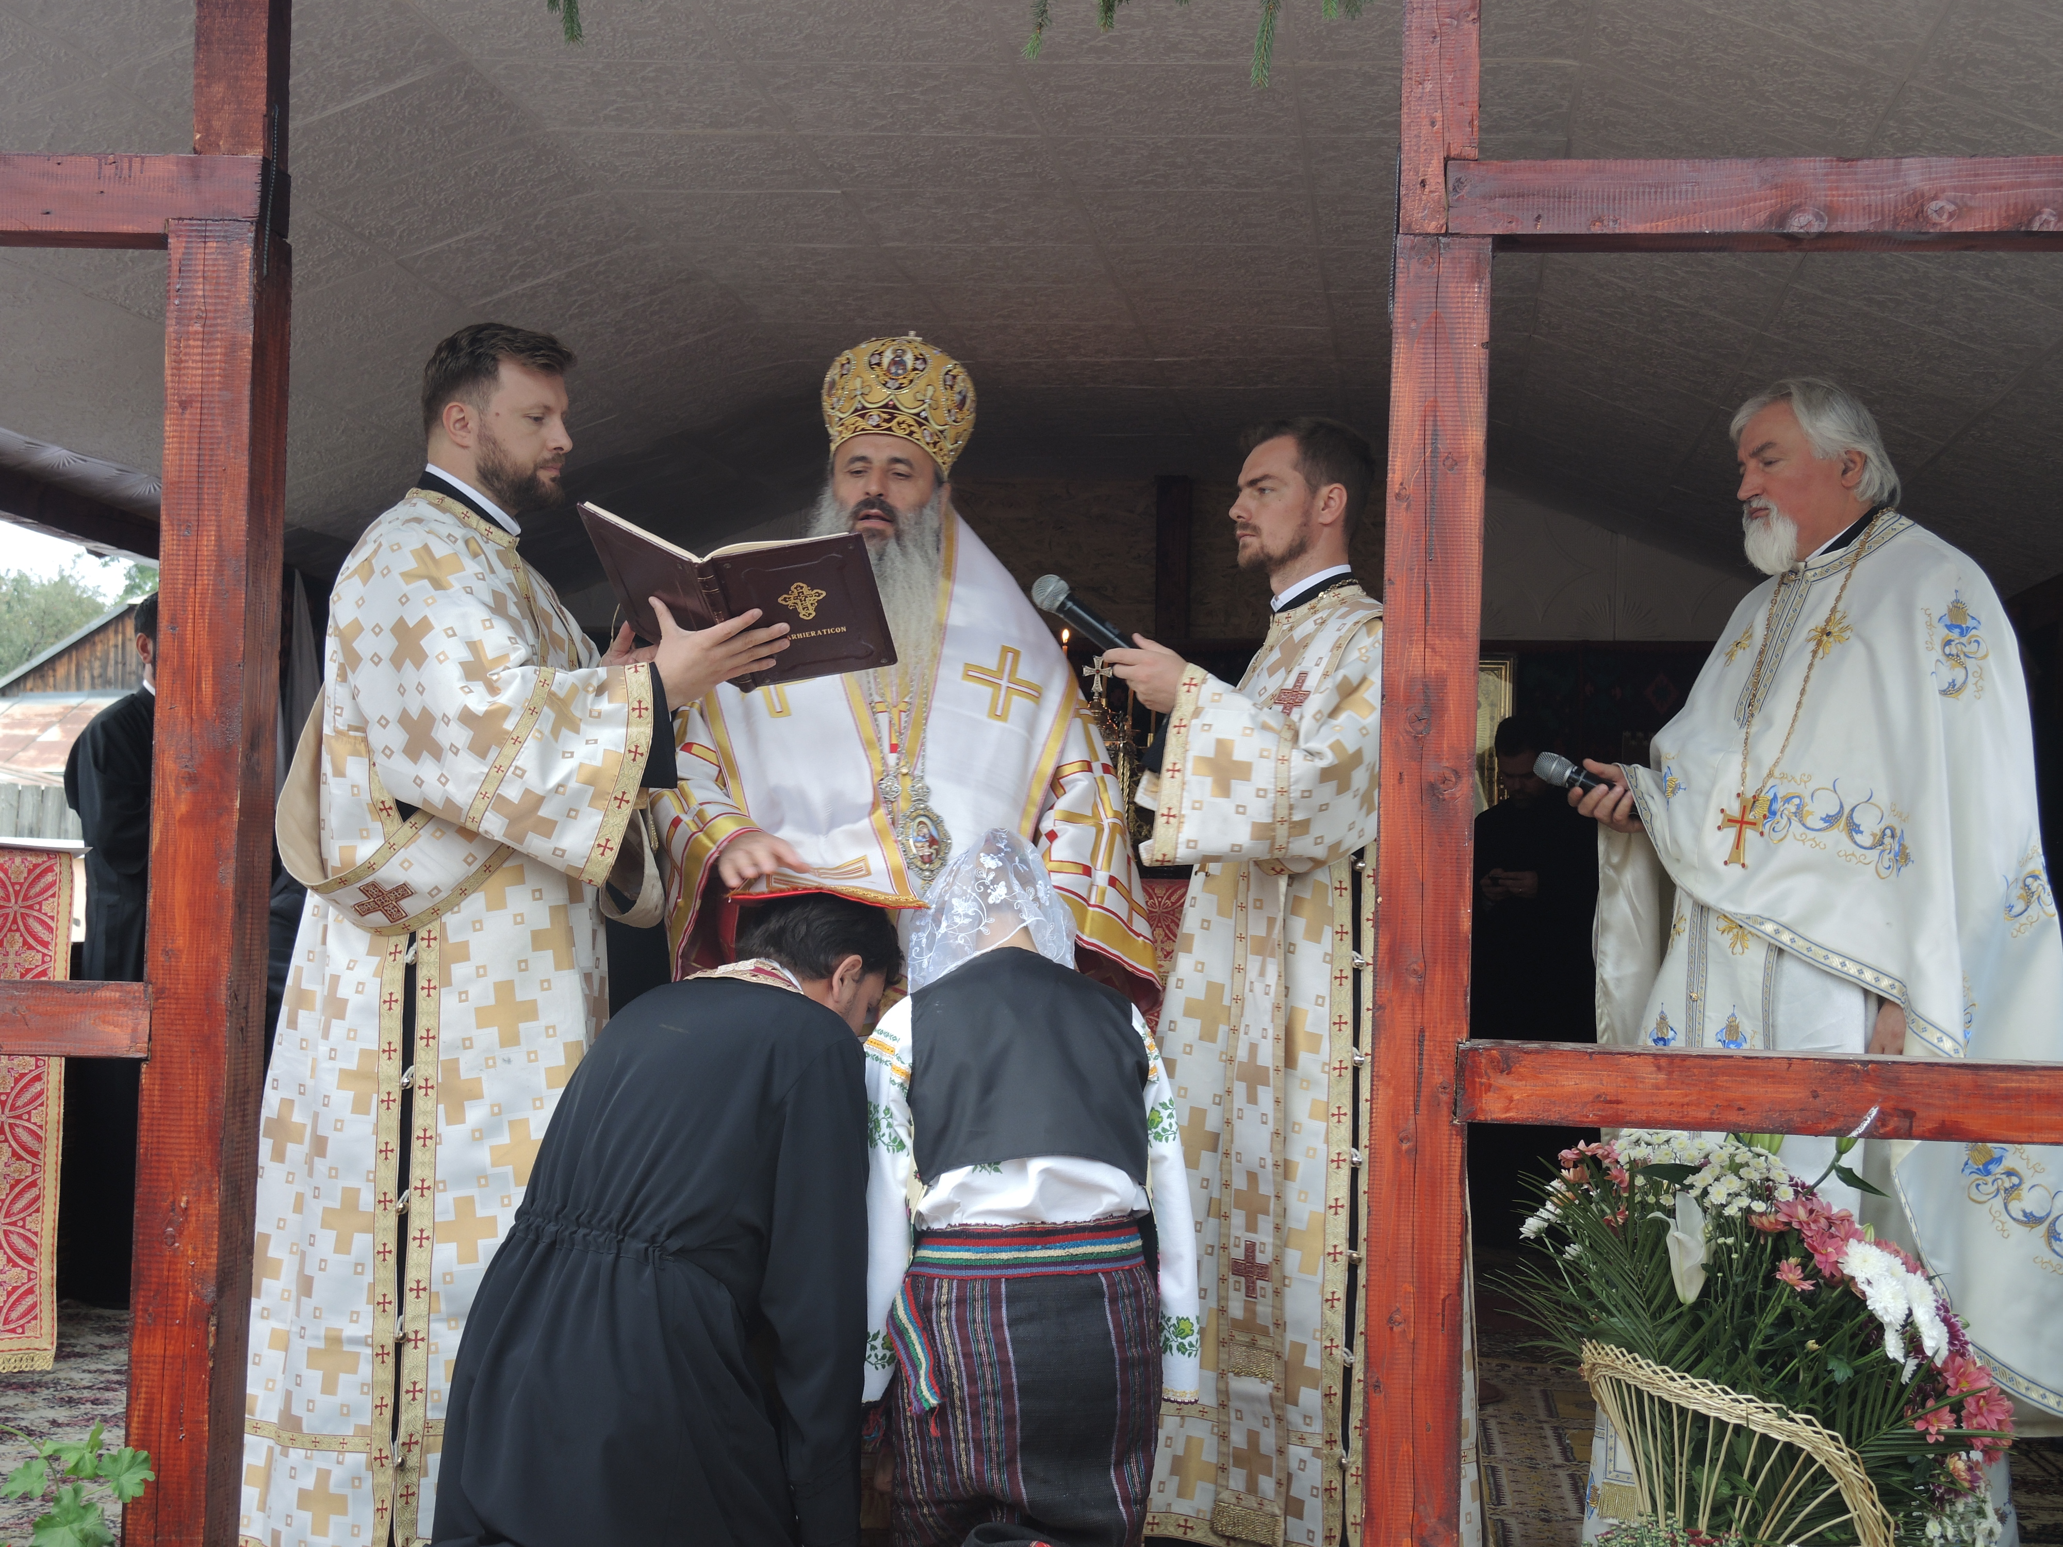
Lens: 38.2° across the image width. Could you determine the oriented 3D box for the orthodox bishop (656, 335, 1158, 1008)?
[{"bbox_3d":[-0.170,0.255,4.300,0.740,1.780,0.550,2,-1,6],"label":"orthodox bishop"}]

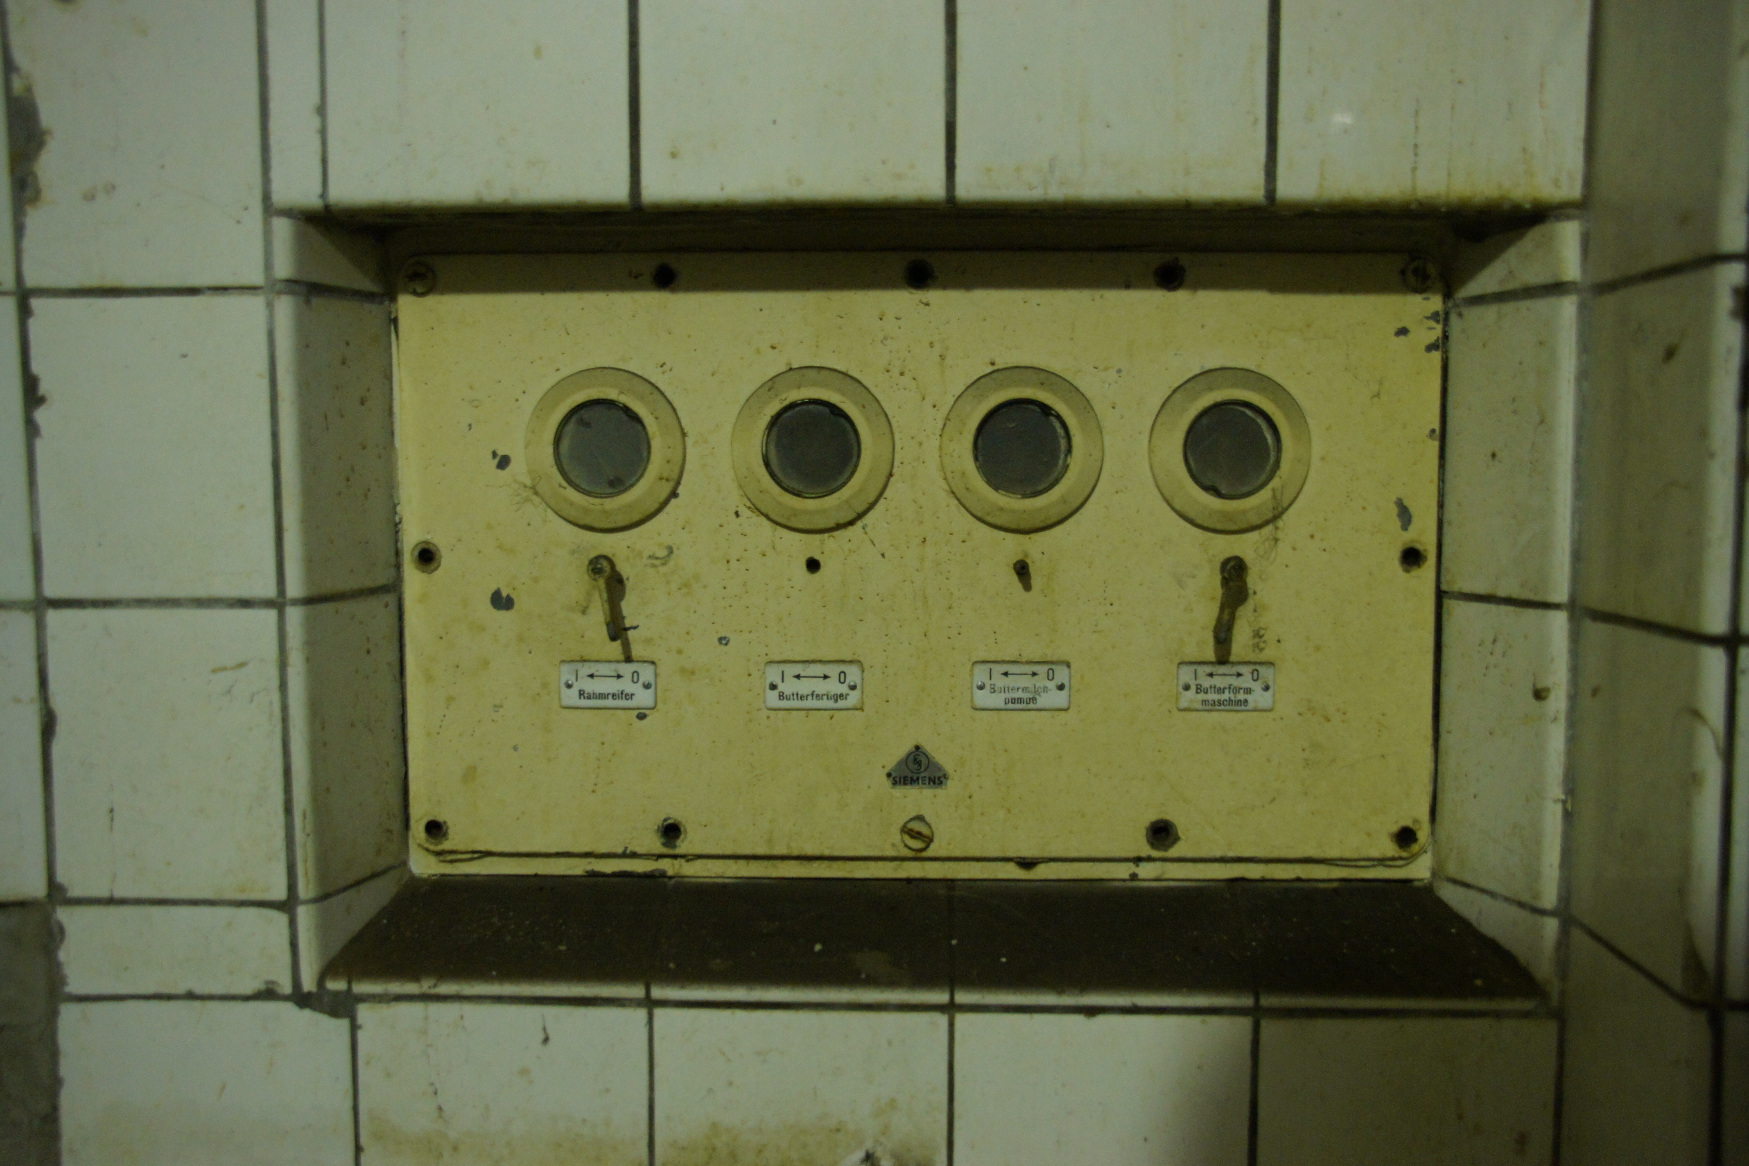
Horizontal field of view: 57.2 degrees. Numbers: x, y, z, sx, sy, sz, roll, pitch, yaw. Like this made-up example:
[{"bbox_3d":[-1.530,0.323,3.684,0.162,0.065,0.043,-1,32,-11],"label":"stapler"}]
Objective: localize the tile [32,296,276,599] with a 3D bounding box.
[{"bbox_3d":[-0.360,-0.067,0.805,0.120,0.150,0.008,0,5,2],"label":"tile"}]

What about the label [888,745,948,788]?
[{"bbox_3d":[0.024,0.099,0.862,0.033,0.024,0.002,0,5,1],"label":"label"}]

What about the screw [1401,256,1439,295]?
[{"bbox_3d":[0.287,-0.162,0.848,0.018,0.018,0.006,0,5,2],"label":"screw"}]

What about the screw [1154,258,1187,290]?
[{"bbox_3d":[0.154,-0.161,0.839,0.017,0.016,0.009,0,5,1],"label":"screw"}]

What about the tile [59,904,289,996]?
[{"bbox_3d":[-0.358,0.188,0.825,0.120,0.046,0.008,0,5,2],"label":"tile"}]

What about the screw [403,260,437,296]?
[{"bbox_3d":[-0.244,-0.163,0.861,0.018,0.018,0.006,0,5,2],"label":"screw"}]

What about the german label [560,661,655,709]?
[{"bbox_3d":[-0.143,0.055,0.862,0.052,0.026,0.003,0,5,1],"label":"german label"}]

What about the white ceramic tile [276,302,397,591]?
[{"bbox_3d":[-0.273,-0.070,0.820,0.015,0.147,0.068,2,5,19],"label":"white ceramic tile"}]

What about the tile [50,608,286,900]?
[{"bbox_3d":[-0.354,0.086,0.809,0.115,0.147,0.009,0,5,1],"label":"tile"}]

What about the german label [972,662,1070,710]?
[{"bbox_3d":[0.080,0.056,0.870,0.053,0.026,0.003,0,5,2],"label":"german label"}]

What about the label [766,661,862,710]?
[{"bbox_3d":[-0.032,0.055,0.860,0.052,0.026,0.003,0,5,1],"label":"label"}]

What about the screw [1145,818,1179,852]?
[{"bbox_3d":[0.155,0.136,0.865,0.017,0.018,0.009,0,5,1],"label":"screw"}]

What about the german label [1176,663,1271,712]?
[{"bbox_3d":[0.190,0.056,0.867,0.052,0.026,0.003,0,5,2],"label":"german label"}]

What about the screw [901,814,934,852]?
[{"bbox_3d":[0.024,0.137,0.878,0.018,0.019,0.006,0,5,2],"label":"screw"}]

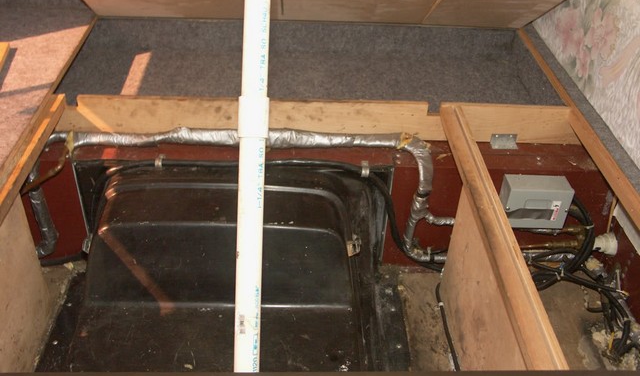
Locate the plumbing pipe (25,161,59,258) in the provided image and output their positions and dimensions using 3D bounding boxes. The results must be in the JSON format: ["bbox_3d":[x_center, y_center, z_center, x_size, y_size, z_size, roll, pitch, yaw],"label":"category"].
[{"bbox_3d":[-0.718,0.074,1.847,0.074,0.318,0.070,1,34,-3],"label":"plumbing pipe"}]

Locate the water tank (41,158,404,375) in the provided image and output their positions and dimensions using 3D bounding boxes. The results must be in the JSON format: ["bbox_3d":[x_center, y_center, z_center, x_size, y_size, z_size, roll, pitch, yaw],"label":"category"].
[{"bbox_3d":[-0.215,0.235,1.687,0.857,0.341,0.548,1,34,-3],"label":"water tank"}]

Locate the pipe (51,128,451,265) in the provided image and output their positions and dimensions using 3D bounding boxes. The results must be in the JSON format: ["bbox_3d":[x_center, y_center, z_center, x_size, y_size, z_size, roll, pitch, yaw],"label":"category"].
[{"bbox_3d":[-0.170,0.031,1.929,1.061,0.352,0.183,1,34,-3],"label":"pipe"}]

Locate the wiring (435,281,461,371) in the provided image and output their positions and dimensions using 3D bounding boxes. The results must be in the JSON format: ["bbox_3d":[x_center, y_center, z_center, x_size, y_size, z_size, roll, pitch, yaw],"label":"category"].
[{"bbox_3d":[0.323,0.347,1.849,0.026,0.019,0.322,1,34,-3],"label":"wiring"}]

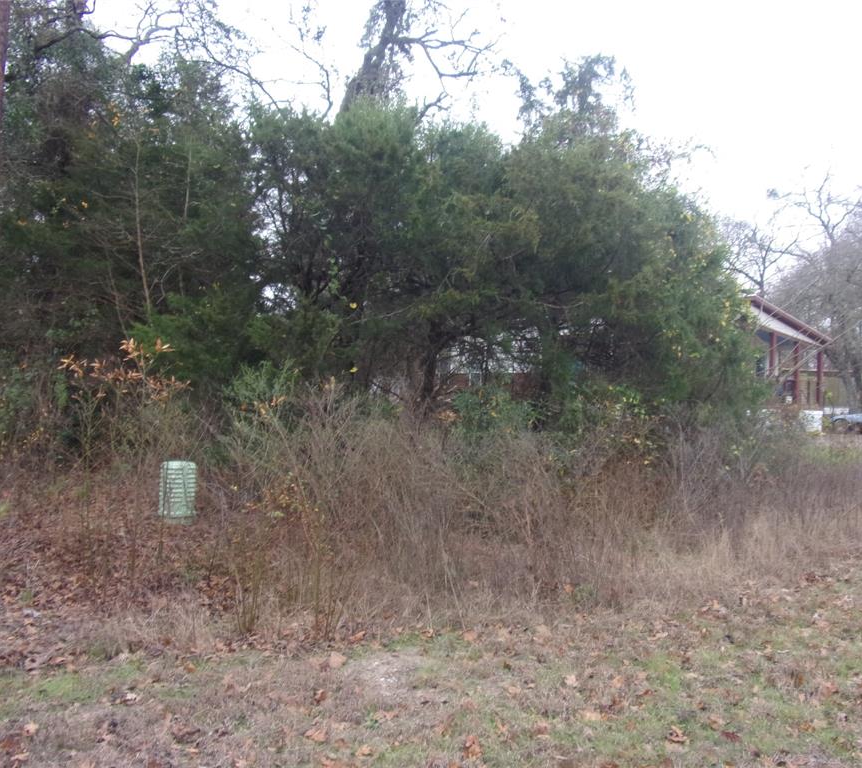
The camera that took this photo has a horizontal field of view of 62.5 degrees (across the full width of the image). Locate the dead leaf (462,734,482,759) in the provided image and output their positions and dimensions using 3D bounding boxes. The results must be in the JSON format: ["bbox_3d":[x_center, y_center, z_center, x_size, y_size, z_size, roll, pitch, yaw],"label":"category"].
[{"bbox_3d":[0.180,1.591,3.113,0.085,0.050,0.115,1,-1,0],"label":"dead leaf"}]

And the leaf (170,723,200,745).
[{"bbox_3d":[-1.095,1.567,3.179,0.118,0.050,0.095,1,-1,0],"label":"leaf"}]

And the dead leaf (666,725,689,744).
[{"bbox_3d":[1.137,1.616,3.274,0.088,0.045,0.085,1,-1,0],"label":"dead leaf"}]

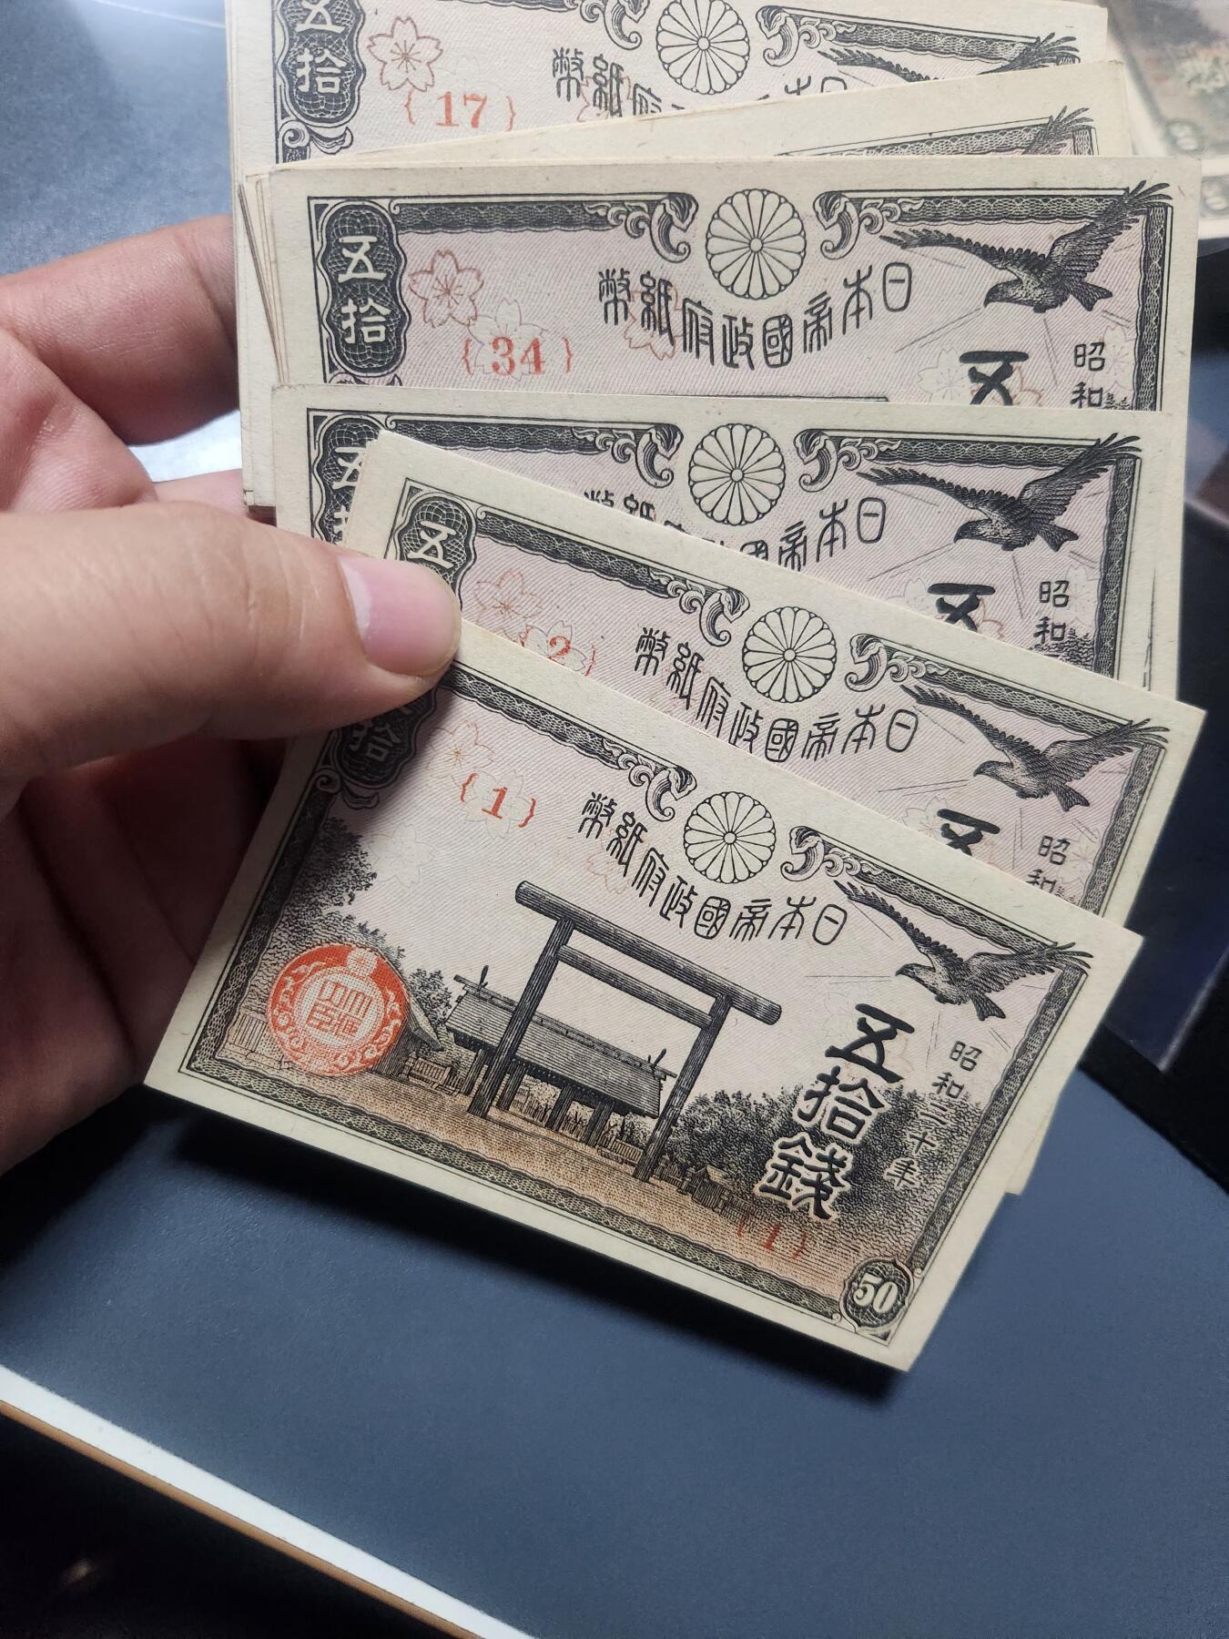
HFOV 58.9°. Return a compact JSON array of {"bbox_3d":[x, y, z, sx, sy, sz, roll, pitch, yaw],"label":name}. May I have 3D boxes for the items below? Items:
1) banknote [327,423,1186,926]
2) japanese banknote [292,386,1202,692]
[{"bbox_3d":[0.013,0.002,0.134,0.106,0.002,0.065,18,96,-5],"label":"banknote"},{"bbox_3d":[0.015,-0.017,0.132,0.106,0.002,0.065,-1,101,-7],"label":"japanese banknote"}]

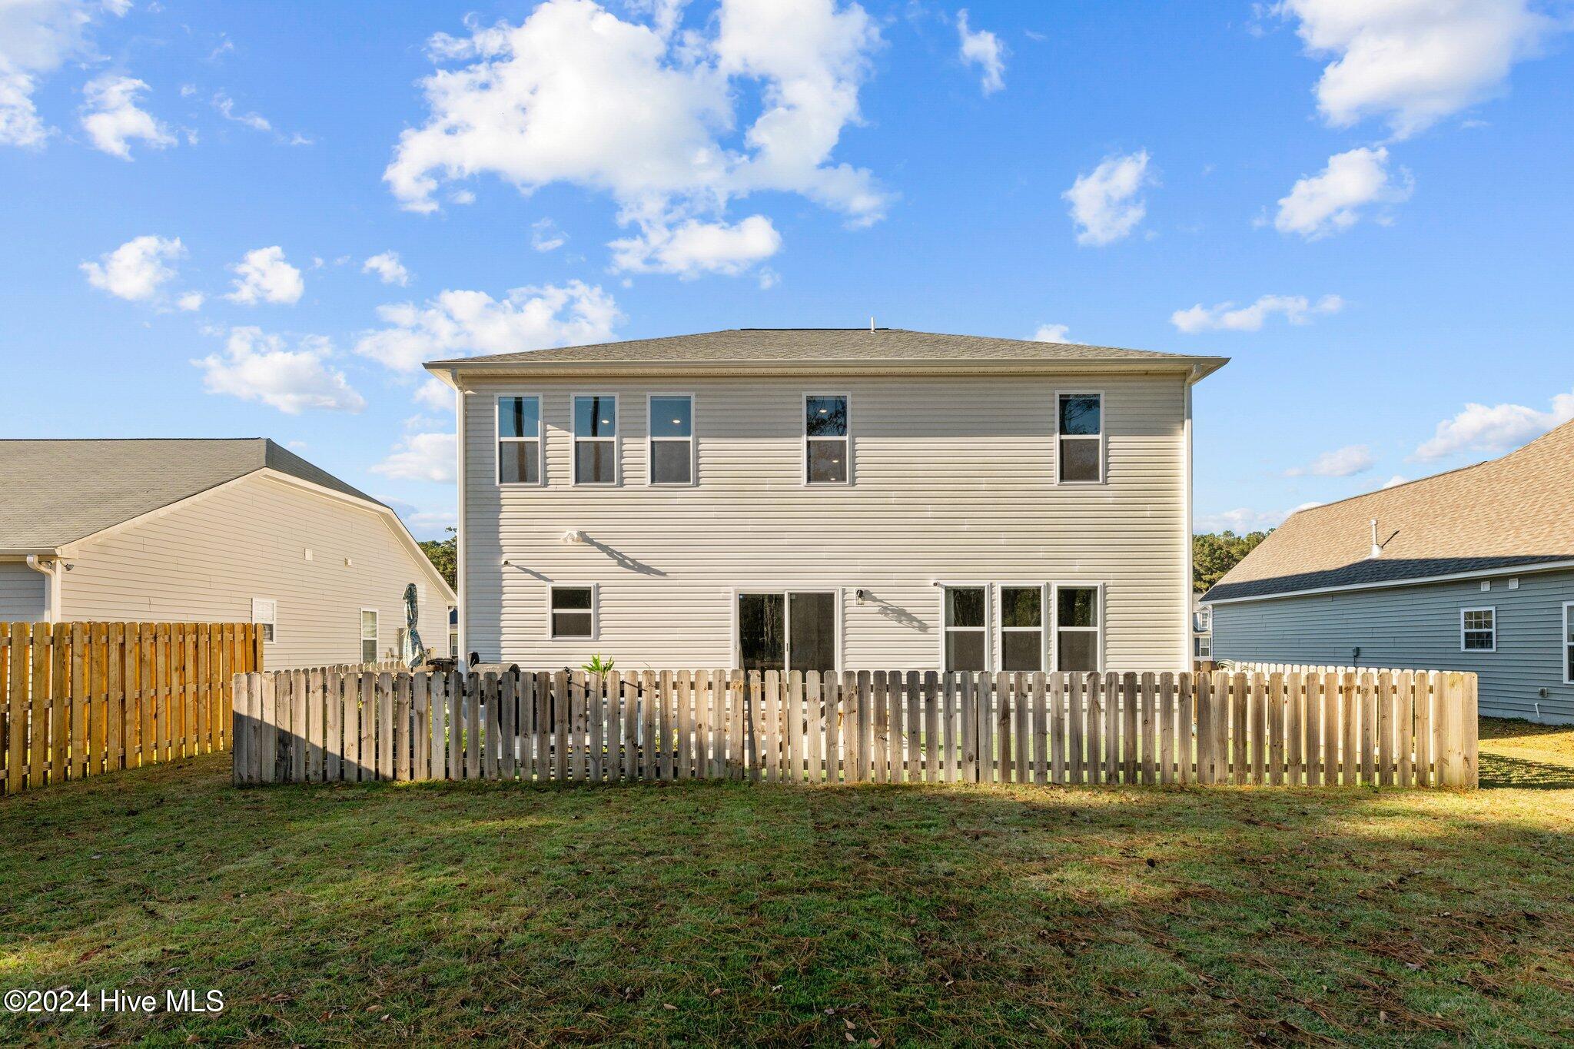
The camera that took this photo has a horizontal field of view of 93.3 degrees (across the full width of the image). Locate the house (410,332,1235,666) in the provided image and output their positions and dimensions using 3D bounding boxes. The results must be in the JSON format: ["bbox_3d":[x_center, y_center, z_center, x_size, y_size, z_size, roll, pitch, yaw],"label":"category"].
[{"bbox_3d":[0.700,-0.220,17.250,13.050,8.400,10.000,0,-5,1],"label":"house"}]

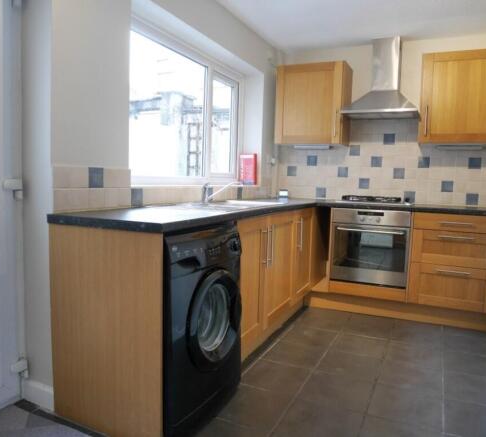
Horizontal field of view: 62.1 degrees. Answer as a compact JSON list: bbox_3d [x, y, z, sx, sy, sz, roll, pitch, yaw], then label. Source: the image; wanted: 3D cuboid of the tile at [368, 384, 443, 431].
[{"bbox_3d":[0.784,0.903,1.940,0.332,0.012,0.333,3,5,26],"label":"tile"}]

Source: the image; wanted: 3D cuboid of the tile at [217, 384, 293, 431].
[{"bbox_3d":[0.040,0.896,1.928,0.338,0.012,0.333,3,5,26],"label":"tile"}]

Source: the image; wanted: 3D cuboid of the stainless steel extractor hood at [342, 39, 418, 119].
[{"bbox_3d":[1.205,-1.201,3.458,0.600,0.666,0.472,4,5,23],"label":"stainless steel extractor hood"}]

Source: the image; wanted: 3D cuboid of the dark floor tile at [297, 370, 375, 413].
[{"bbox_3d":[0.498,0.905,2.120,0.335,0.010,0.342,4,5,26],"label":"dark floor tile"}]

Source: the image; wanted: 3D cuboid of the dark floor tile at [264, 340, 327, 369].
[{"bbox_3d":[0.328,0.852,2.527,0.338,0.012,0.333,3,5,26],"label":"dark floor tile"}]

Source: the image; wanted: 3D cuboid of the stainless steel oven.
[{"bbox_3d":[1.113,0.219,3.445,0.597,0.597,0.570,3,5,26],"label":"stainless steel oven"}]

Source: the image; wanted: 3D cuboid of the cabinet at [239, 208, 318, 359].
[{"bbox_3d":[0.041,0.312,2.851,0.560,0.760,1.540,4,5,23],"label":"cabinet"}]

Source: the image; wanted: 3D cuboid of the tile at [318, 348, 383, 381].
[{"bbox_3d":[0.650,0.882,2.432,0.335,0.010,0.342,4,5,26],"label":"tile"}]

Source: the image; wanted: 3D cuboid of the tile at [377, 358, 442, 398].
[{"bbox_3d":[0.952,0.902,2.293,0.335,0.010,0.342,4,5,26],"label":"tile"}]

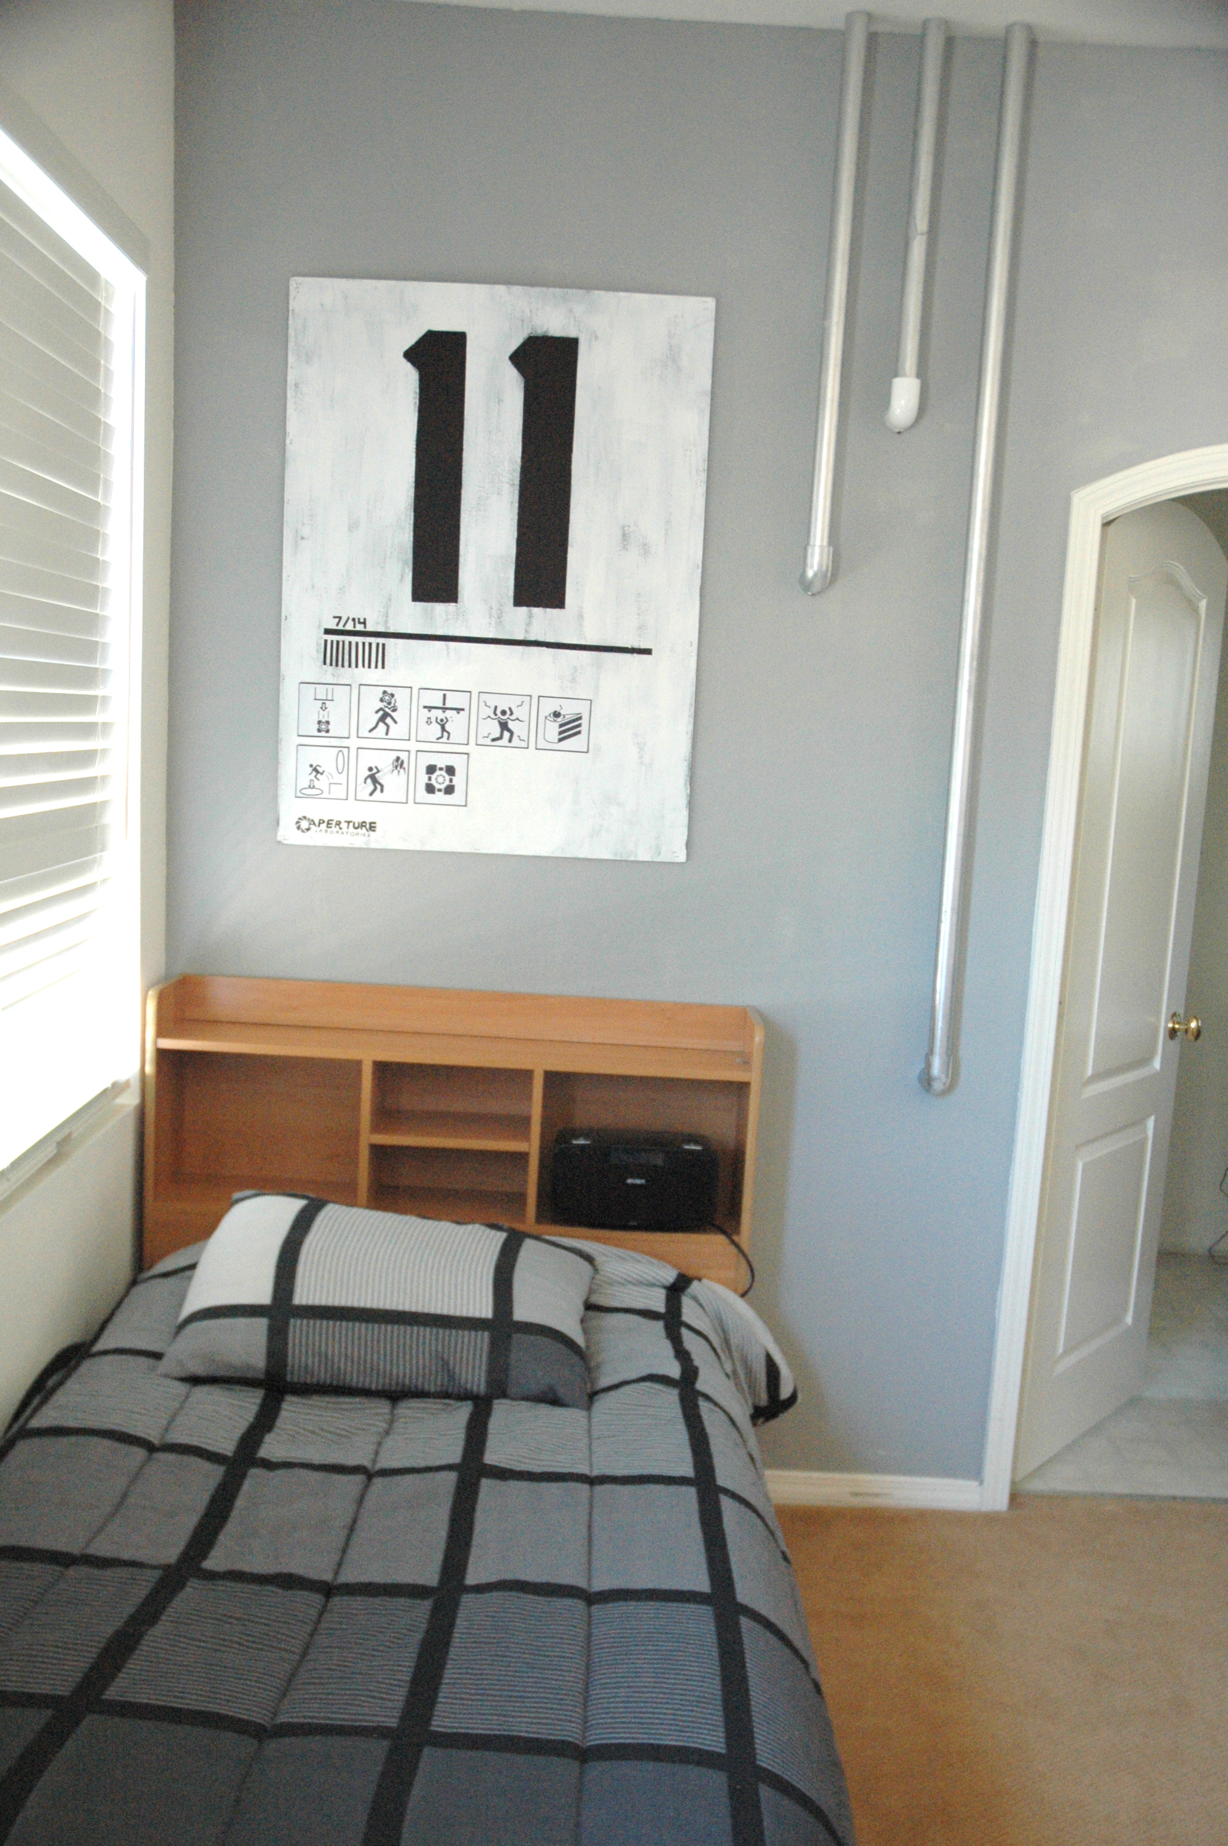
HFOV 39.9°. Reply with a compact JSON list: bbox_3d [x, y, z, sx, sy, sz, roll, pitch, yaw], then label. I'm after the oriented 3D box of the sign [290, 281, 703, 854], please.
[{"bbox_3d":[-0.219,-0.627,3.083,0.762,1.014,0.022,3,9,0],"label":"sign"}]

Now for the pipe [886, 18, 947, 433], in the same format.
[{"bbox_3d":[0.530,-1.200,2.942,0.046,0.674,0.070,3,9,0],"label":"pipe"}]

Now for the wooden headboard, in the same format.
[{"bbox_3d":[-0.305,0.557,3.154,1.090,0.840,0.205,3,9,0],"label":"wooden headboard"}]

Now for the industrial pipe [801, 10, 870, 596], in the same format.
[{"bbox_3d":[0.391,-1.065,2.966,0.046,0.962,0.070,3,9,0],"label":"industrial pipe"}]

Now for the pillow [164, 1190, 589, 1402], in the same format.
[{"bbox_3d":[-0.363,0.588,2.795,0.650,0.165,0.460,7,29,1],"label":"pillow"}]

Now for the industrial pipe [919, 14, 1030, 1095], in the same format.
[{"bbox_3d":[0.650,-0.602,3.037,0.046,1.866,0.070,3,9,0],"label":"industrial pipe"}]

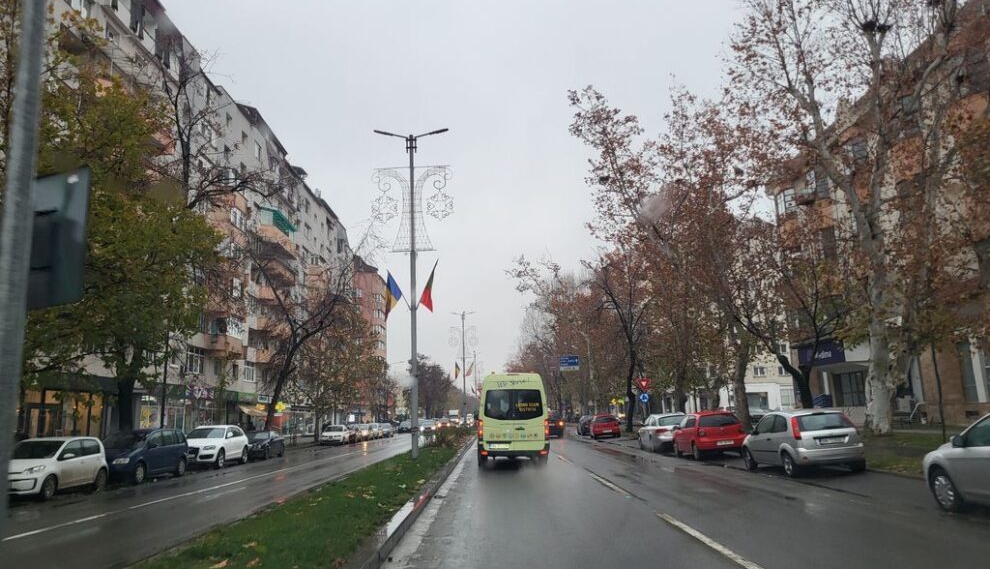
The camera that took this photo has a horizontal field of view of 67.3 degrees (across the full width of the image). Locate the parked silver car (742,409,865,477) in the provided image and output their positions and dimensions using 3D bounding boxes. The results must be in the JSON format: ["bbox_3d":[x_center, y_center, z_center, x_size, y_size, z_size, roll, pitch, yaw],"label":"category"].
[{"bbox_3d":[7.381,3.831,18.211,1.690,1.450,3.920,-2,-10,-2],"label":"parked silver car"}]

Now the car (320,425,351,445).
[{"bbox_3d":[-12.475,11.785,58.027,1.730,1.420,4.450,-2,-10,-2],"label":"car"}]

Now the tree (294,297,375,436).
[{"bbox_3d":[-13.056,6.690,58.164,6.200,11.200,6.000,-1,-10,-1],"label":"tree"}]

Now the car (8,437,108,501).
[{"bbox_3d":[-11.687,4.756,19.462,1.645,1.500,3.570,-2,-10,0],"label":"car"}]

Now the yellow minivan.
[{"bbox_3d":[0.505,4.258,23.724,2.000,2.680,6.400,-1,-10,-1],"label":"yellow minivan"}]

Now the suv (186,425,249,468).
[{"bbox_3d":[-11.255,6.394,29.364,1.890,1.650,4.630,-1,-10,-1],"label":"suv"}]

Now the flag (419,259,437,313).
[{"bbox_3d":[-2.388,0.072,26.710,0.680,1.950,0.300,-2,-10,0],"label":"flag"}]

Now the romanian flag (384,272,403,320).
[{"bbox_3d":[-3.636,0.412,26.648,0.680,1.900,0.300,-2,-10,0],"label":"romanian flag"}]

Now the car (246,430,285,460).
[{"bbox_3d":[-11.969,8.146,37.852,1.760,1.390,4.420,-2,-10,0],"label":"car"}]

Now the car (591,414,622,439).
[{"bbox_3d":[6.732,8.744,46.222,1.700,1.460,4.100,-2,-10,3],"label":"car"}]

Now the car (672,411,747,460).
[{"bbox_3d":[7.120,5.051,24.901,1.690,1.440,3.930,-2,-10,0],"label":"car"}]

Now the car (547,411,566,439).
[{"bbox_3d":[3.703,9.695,51.113,1.800,1.600,4.300,-1,-10,-1],"label":"car"}]

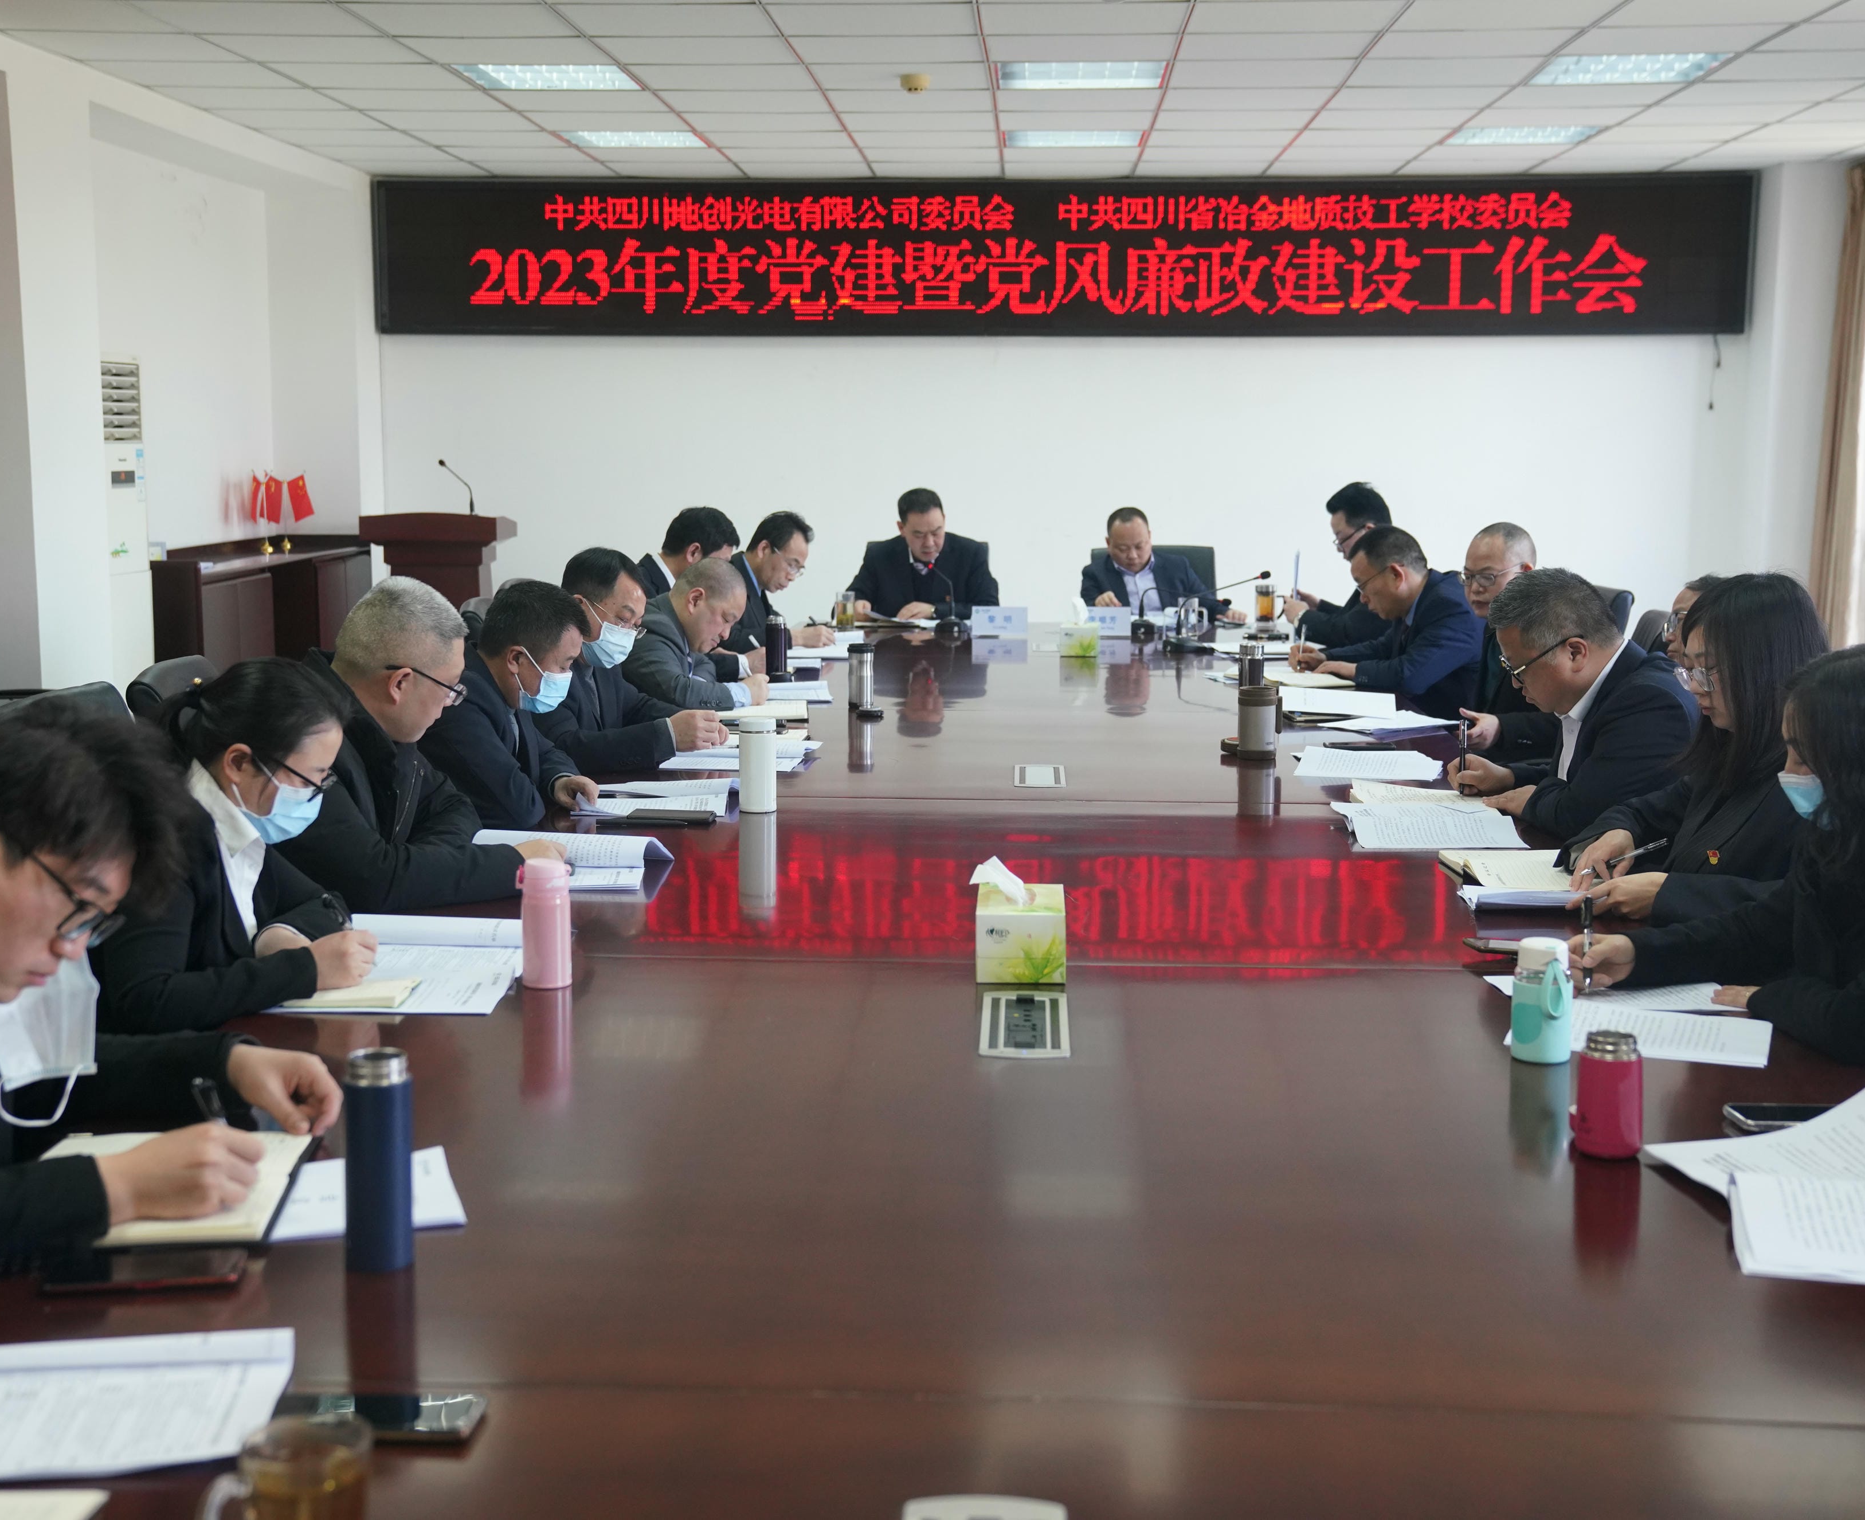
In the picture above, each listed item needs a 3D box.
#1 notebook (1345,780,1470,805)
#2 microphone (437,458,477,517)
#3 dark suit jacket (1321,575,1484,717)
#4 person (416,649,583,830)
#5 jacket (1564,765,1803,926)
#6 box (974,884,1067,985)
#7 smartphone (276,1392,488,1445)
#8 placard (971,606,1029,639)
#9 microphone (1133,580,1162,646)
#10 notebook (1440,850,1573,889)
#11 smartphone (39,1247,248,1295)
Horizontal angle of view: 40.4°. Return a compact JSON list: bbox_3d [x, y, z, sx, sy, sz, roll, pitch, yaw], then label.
[{"bbox_3d":[0.941,0.078,4.898,0.240,0.022,0.320,2,8,10],"label":"notebook"},{"bbox_3d":[-2.123,-1.218,11.320,0.050,0.240,0.210,-7,10,-42],"label":"microphone"},{"bbox_3d":[1.437,-0.290,7.716,0.520,0.580,0.500,0,7,1],"label":"dark suit jacket"},{"bbox_3d":[-0.807,0.221,5.191,0.720,1.200,0.560,2,7,11],"label":"person"},{"bbox_3d":[1.207,0.265,3.862,0.460,0.570,0.480,-1,8,-11],"label":"jacket"},{"bbox_3d":[0.122,0.236,3.452,0.117,0.092,0.200,0,8,2],"label":"box"},{"bbox_3d":[-0.416,0.487,1.870,0.158,0.009,0.075,0,8,2],"label":"smartphone"},{"bbox_3d":[0.247,-0.503,9.174,0.202,0.104,0.070,0,7,3],"label":"placard"},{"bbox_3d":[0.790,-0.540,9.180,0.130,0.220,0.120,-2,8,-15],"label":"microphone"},{"bbox_3d":[1.022,0.183,4.318,0.260,0.030,0.330,1,7,2],"label":"notebook"},{"bbox_3d":[-0.695,0.453,2.259,0.163,0.009,0.077,0,7,-4],"label":"smartphone"}]

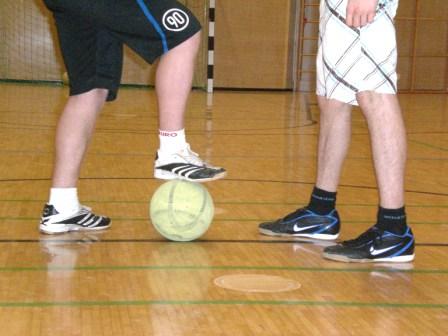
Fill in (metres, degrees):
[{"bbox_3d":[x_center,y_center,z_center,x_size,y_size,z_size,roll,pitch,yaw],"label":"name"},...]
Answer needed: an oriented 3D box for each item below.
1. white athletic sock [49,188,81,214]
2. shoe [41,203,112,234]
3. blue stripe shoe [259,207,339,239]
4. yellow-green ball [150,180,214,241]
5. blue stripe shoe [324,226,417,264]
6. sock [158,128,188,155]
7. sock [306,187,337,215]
[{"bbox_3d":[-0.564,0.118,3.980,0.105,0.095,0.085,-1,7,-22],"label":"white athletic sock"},{"bbox_3d":[-0.529,0.176,4.028,0.272,0.100,0.103,-2,7,-26],"label":"shoe"},{"bbox_3d":[0.276,0.194,4.046,0.288,0.102,0.104,2,6,5],"label":"blue stripe shoe"},{"bbox_3d":[-0.142,0.147,3.842,0.217,0.217,0.217,1,6,0],"label":"yellow-green ball"},{"bbox_3d":[0.472,0.244,3.630,0.288,0.102,0.104,1,6,-7],"label":"blue stripe shoe"},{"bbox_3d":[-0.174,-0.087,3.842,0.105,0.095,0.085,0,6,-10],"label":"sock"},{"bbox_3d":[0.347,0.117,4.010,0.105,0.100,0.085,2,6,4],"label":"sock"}]

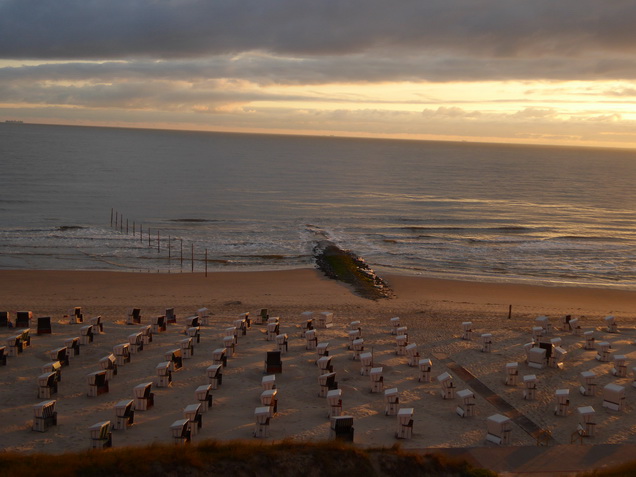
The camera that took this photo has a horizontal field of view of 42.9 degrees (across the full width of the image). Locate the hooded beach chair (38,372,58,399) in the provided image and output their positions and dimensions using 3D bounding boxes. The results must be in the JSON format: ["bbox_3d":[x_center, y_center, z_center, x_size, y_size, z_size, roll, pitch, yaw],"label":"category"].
[{"bbox_3d":[-19.747,10.758,59.258,0.970,1.600,1.200,3,7,6],"label":"hooded beach chair"}]

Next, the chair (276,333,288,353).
[{"bbox_3d":[-3.290,9.570,73.816,0.930,1.590,1.220,3,7,4],"label":"chair"}]

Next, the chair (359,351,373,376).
[{"bbox_3d":[3.826,10.084,65.133,0.950,1.600,1.200,2,7,-4],"label":"chair"}]

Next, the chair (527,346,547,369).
[{"bbox_3d":[18.821,10.205,69.011,1.200,1.600,0.950,7,9,35],"label":"chair"}]

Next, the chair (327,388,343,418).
[{"bbox_3d":[1.144,11.261,55.114,0.937,1.620,1.210,3,7,5],"label":"chair"}]

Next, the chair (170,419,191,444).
[{"bbox_3d":[-8.469,12.057,49.842,1.000,1.650,1.170,4,7,12],"label":"chair"}]

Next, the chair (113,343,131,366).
[{"bbox_3d":[-16.419,9.733,67.671,0.950,1.600,1.200,4,7,11],"label":"chair"}]

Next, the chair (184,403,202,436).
[{"bbox_3d":[-7.807,11.429,50.878,0.950,1.600,1.200,3,7,5],"label":"chair"}]

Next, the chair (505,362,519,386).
[{"bbox_3d":[15.386,10.656,63.882,0.930,1.590,1.220,5,8,17],"label":"chair"}]

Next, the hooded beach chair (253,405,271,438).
[{"bbox_3d":[-3.482,11.569,51.176,0.950,1.600,1.200,2,7,1],"label":"hooded beach chair"}]

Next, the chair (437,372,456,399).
[{"bbox_3d":[10.073,11.579,63.175,1.150,1.650,1.200,2,7,-4],"label":"chair"}]

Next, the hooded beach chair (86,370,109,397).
[{"bbox_3d":[-15.745,10.248,57.547,0.950,1.600,1.200,5,8,20],"label":"hooded beach chair"}]

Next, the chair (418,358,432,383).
[{"bbox_3d":[9.046,11.094,67.911,0.970,1.600,1.200,3,7,5],"label":"chair"}]

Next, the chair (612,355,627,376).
[{"bbox_3d":[26.899,11.431,71.965,0.970,1.600,1.200,3,7,7],"label":"chair"}]

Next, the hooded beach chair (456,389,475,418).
[{"bbox_3d":[10.421,11.568,56.861,1.050,1.500,1.170,1,8,-13],"label":"hooded beach chair"}]

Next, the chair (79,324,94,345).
[{"bbox_3d":[-22.091,9.124,76.986,1.000,1.650,1.170,3,7,7],"label":"chair"}]

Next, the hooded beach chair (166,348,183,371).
[{"bbox_3d":[-11.703,9.808,65.594,0.930,1.590,1.220,5,8,19],"label":"hooded beach chair"}]

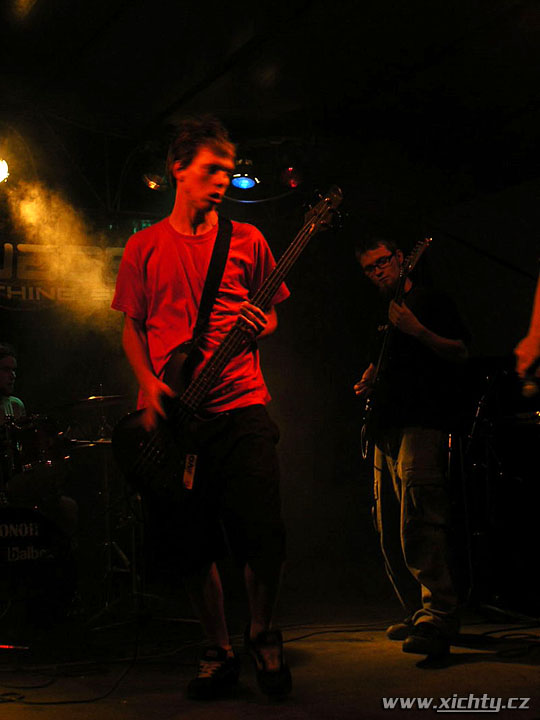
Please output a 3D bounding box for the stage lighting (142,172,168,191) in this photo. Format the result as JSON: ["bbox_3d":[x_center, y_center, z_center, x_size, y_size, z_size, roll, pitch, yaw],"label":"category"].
[{"bbox_3d":[-0.681,-1.061,4.700,0.170,0.200,0.170,-8,-55,32],"label":"stage lighting"}]

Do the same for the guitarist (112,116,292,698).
[{"bbox_3d":[-0.203,0.070,2.408,0.550,1.750,0.450,2,-12,-11],"label":"guitarist"}]

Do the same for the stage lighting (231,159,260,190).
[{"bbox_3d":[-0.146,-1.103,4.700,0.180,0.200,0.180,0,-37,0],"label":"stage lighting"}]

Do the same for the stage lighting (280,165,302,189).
[{"bbox_3d":[0.129,-1.103,4.750,0.170,0.200,0.170,-5,-54,22],"label":"stage lighting"}]

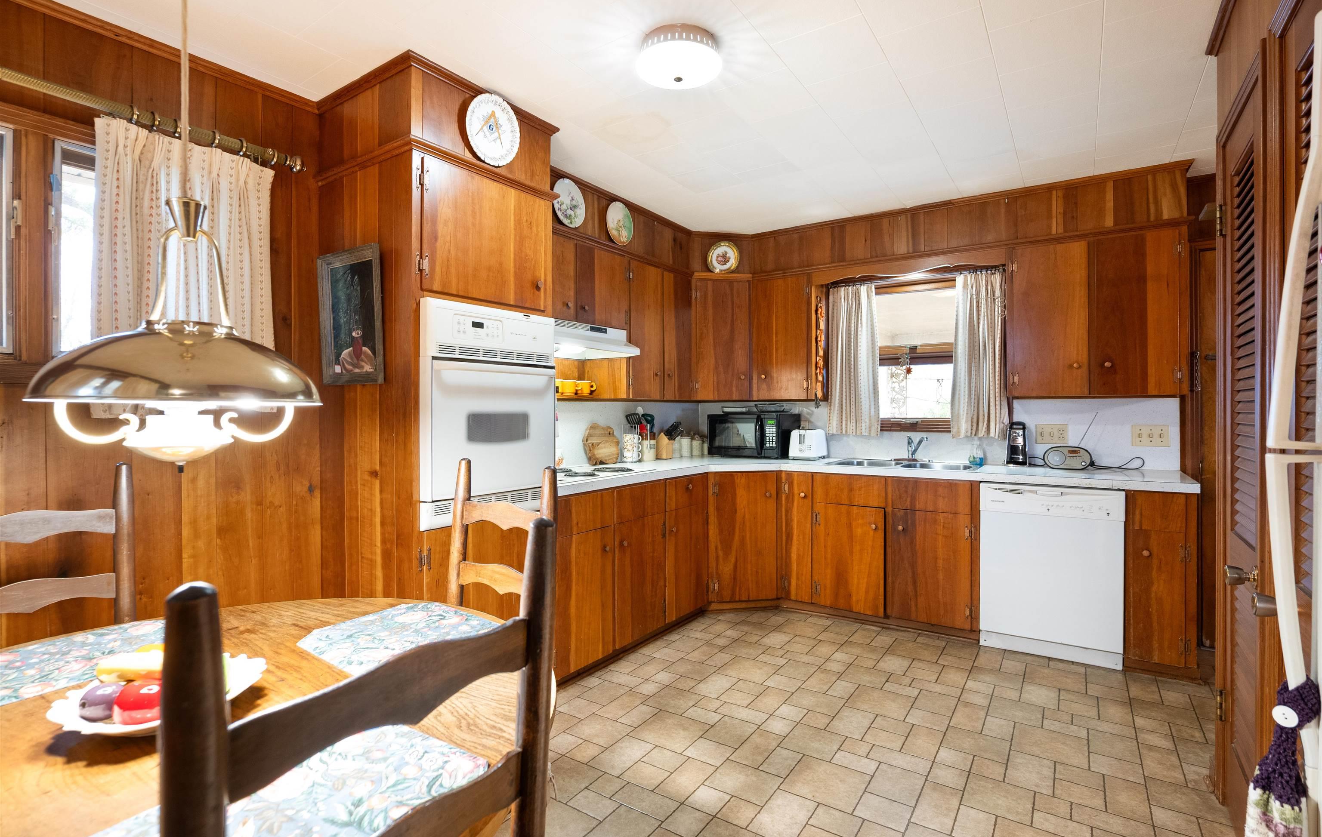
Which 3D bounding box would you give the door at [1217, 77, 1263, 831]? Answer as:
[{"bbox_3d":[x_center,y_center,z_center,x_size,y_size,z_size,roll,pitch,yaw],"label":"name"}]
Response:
[{"bbox_3d":[1.653,0.166,1.652,0.036,2.070,0.400,0,0,35],"label":"door"}]

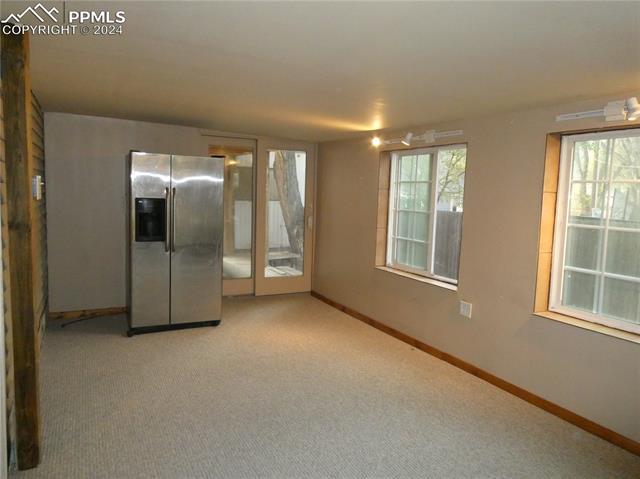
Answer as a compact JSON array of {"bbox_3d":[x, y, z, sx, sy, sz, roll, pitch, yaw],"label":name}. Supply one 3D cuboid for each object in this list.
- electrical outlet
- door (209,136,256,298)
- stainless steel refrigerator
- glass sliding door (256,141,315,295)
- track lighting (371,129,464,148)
[{"bbox_3d":[1.188,0.570,3.607,0.012,0.117,0.117,-1,6,-27],"label":"electrical outlet"},{"bbox_3d":[-1.111,-0.275,5.621,0.745,2.015,0.050,-1,6,-27],"label":"door"},{"bbox_3d":[-1.514,0.020,4.589,0.857,1.722,0.790,-1,6,-26],"label":"stainless steel refrigerator"},{"bbox_3d":[-0.454,-0.283,5.875,0.849,2.029,0.050,-1,6,-27],"label":"glass sliding door"},{"bbox_3d":[0.857,-0.915,4.081,0.130,0.120,1.180,-1,6,-27],"label":"track lighting"}]

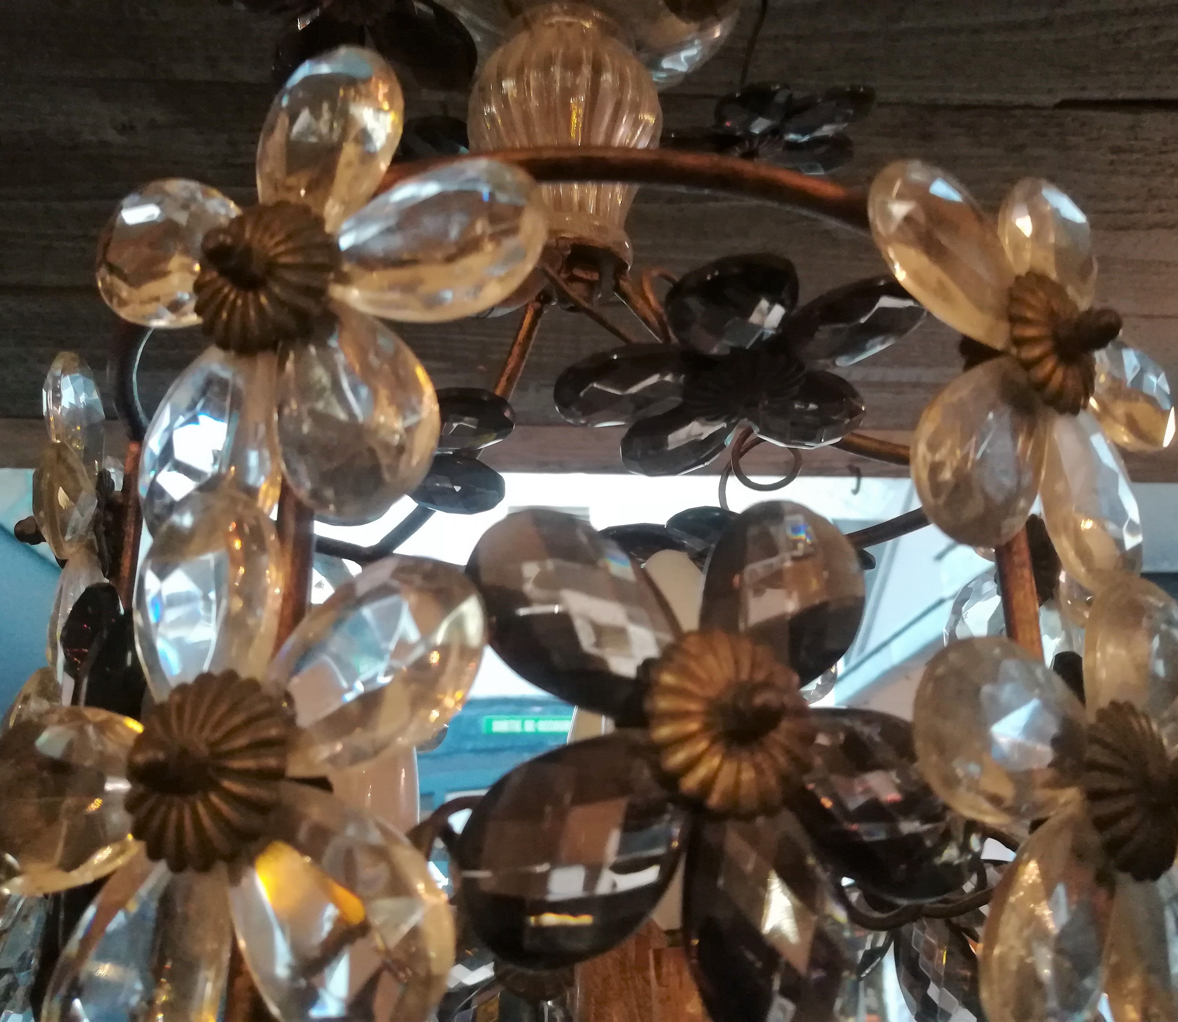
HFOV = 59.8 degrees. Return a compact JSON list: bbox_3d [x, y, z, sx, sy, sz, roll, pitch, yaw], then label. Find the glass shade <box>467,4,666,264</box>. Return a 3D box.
[{"bbox_3d":[-0.013,-0.202,0.563,0.106,0.162,0.106,1,-20,0],"label":"glass shade"}]

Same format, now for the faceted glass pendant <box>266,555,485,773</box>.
[{"bbox_3d":[-0.050,0.035,0.240,0.062,0.039,0.023,-42,-25,-1],"label":"faceted glass pendant"}]

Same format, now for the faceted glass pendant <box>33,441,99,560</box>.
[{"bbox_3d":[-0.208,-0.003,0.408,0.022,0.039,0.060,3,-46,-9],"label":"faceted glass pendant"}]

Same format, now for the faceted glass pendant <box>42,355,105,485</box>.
[{"bbox_3d":[-0.227,-0.042,0.453,0.023,0.061,0.038,3,-20,-9],"label":"faceted glass pendant"}]

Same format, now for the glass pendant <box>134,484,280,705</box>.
[{"bbox_3d":[-0.095,0.021,0.257,0.039,0.062,0.023,-4,-20,16],"label":"glass pendant"}]

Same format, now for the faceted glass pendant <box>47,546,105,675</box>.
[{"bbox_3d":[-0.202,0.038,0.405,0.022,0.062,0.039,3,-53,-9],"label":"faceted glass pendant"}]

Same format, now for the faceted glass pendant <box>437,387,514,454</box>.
[{"bbox_3d":[-0.064,-0.046,0.515,0.060,0.023,0.039,2,-44,7],"label":"faceted glass pendant"}]

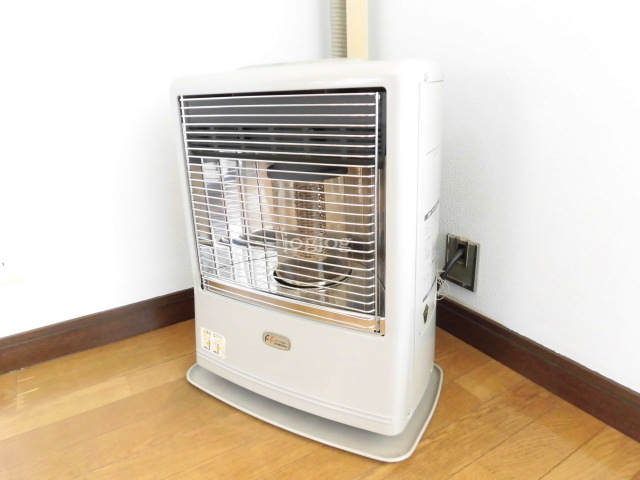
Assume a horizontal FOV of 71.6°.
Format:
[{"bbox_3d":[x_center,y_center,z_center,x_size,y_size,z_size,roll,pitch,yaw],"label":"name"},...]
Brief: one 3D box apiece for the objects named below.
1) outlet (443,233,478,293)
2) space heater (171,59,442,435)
[{"bbox_3d":[0.317,0.052,0.989,0.012,0.109,0.083,-12,21,-29],"label":"outlet"},{"bbox_3d":[-0.023,-0.006,0.881,0.460,0.625,0.249,8,22,26],"label":"space heater"}]

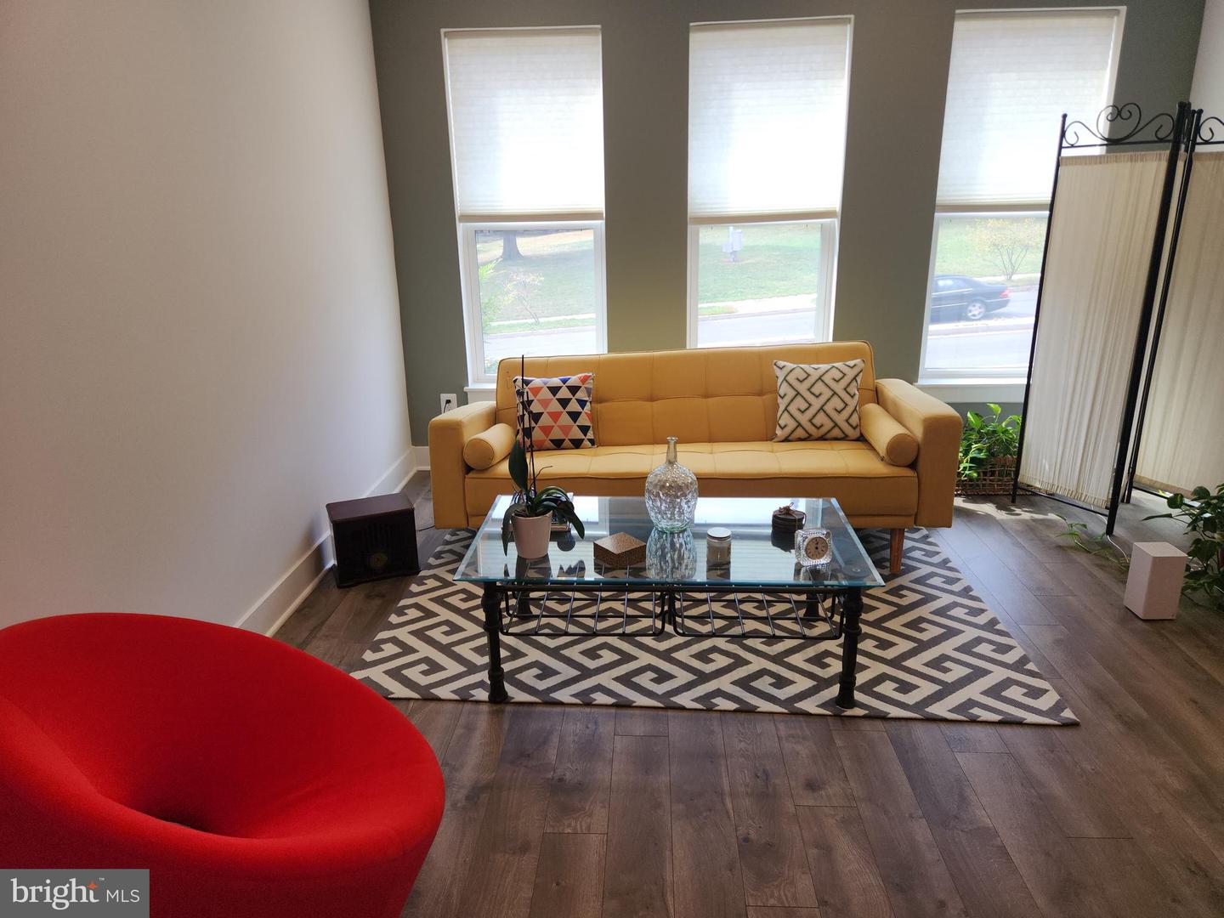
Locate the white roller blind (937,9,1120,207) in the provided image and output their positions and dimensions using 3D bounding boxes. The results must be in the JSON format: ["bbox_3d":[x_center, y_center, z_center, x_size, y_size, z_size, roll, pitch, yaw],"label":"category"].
[{"bbox_3d":[2.120,-1.770,4.188,0.790,0.945,0.050,0,17,3],"label":"white roller blind"}]

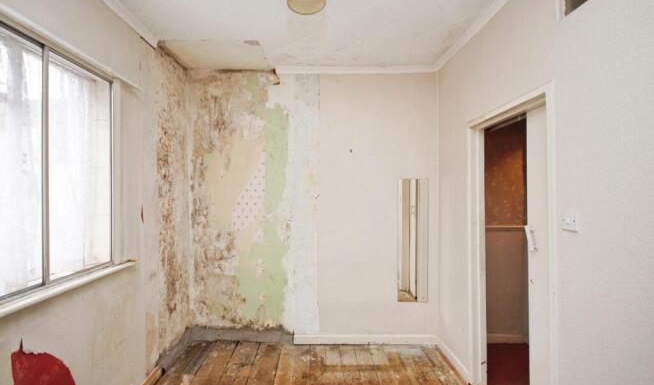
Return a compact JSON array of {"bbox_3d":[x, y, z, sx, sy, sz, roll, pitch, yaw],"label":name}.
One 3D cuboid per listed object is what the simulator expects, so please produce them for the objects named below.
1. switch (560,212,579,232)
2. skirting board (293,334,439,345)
[{"bbox_3d":[1.175,0.140,1.324,0.013,0.086,0.086,0,0,-2],"label":"switch"},{"bbox_3d":[0.389,1.470,2.740,1.460,0.095,0.022,0,0,0],"label":"skirting board"}]

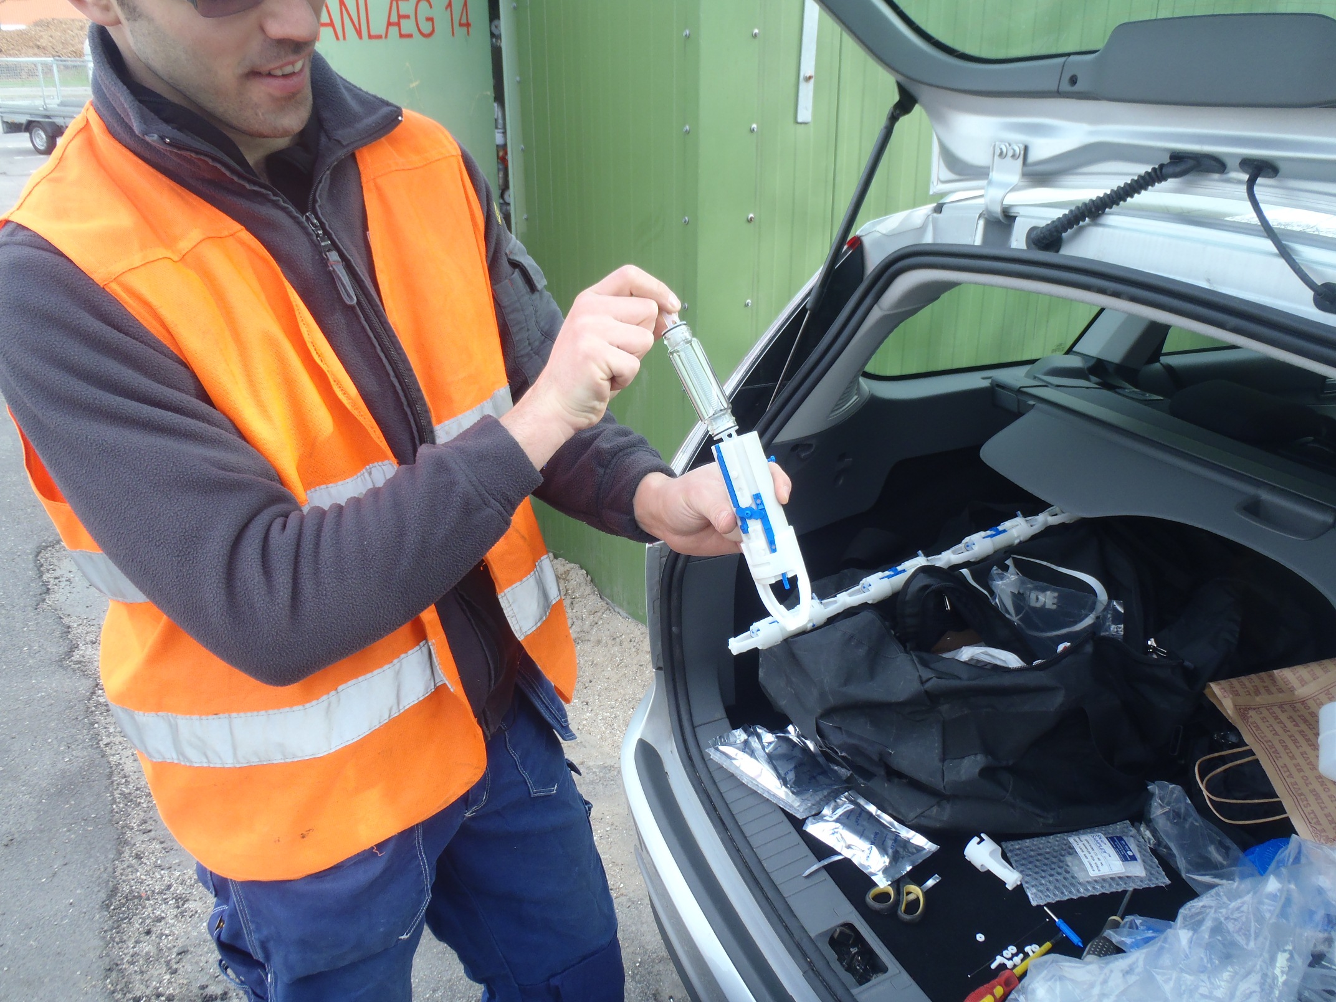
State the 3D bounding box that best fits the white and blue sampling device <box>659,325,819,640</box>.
[{"bbox_3d":[0.057,-0.024,0.945,0.050,0.288,0.050,-21,3,17],"label":"white and blue sampling device"}]

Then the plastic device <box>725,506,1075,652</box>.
[{"bbox_3d":[0.475,0.111,1.959,0.811,0.055,0.055,-19,26,-16],"label":"plastic device"}]

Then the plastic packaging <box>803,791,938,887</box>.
[{"bbox_3d":[0.286,0.480,1.532,0.120,0.022,0.163,-18,27,-39],"label":"plastic packaging"}]

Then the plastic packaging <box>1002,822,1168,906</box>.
[{"bbox_3d":[0.574,0.498,1.484,0.205,0.020,0.130,-4,21,-9],"label":"plastic packaging"}]

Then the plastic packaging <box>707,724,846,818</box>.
[{"bbox_3d":[0.169,0.411,1.658,0.120,0.040,0.190,-18,27,-39],"label":"plastic packaging"}]

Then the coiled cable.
[{"bbox_3d":[0.560,-0.374,1.363,0.050,0.050,0.248,-14,-4,-32],"label":"coiled cable"}]

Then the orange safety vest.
[{"bbox_3d":[-0.308,-0.047,1.072,0.340,0.660,0.470,12,24,30],"label":"orange safety vest"}]

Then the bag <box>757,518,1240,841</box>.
[{"bbox_3d":[0.535,0.260,1.740,0.620,0.280,0.400,-8,22,-19],"label":"bag"}]

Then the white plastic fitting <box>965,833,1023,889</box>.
[{"bbox_3d":[0.444,0.491,1.470,0.046,0.046,0.100,-9,23,-22],"label":"white plastic fitting"}]

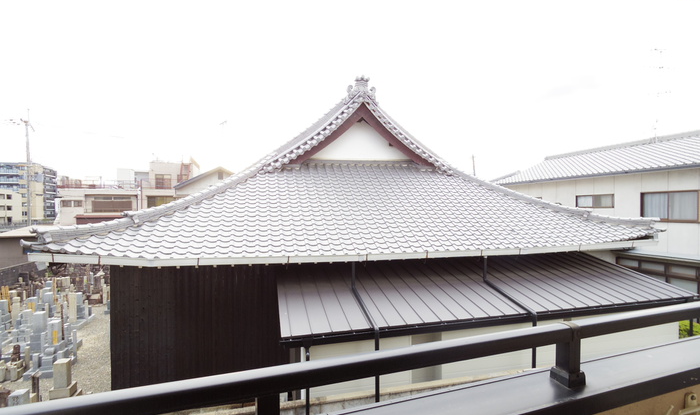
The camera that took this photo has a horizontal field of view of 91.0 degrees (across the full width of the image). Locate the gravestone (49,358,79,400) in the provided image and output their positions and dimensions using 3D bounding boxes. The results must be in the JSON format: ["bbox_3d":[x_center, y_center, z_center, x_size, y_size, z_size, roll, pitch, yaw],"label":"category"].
[{"bbox_3d":[-6.925,4.117,8.307,0.411,0.801,0.332,0,1,-15],"label":"gravestone"}]

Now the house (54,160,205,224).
[{"bbox_3d":[-28.568,-0.995,47.915,15.800,10.200,10.000,0,1,-10],"label":"house"}]

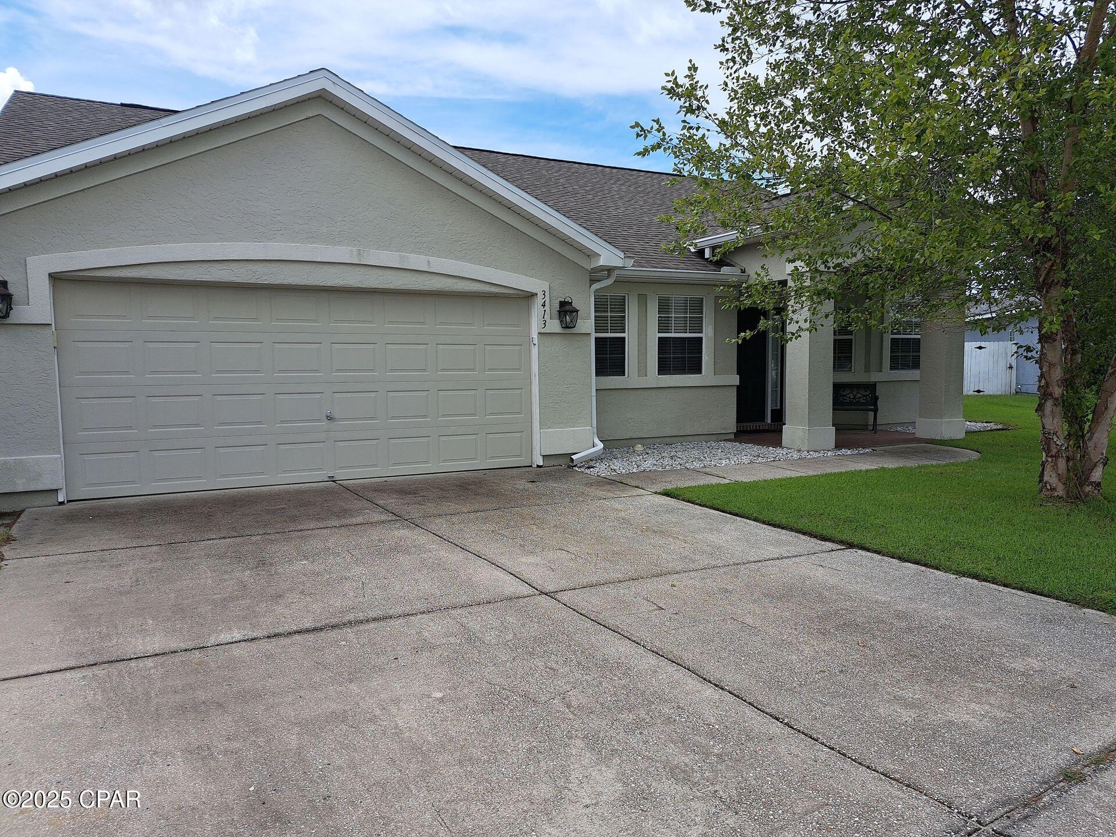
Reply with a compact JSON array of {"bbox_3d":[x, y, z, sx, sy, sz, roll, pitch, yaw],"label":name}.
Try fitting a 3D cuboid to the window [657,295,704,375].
[{"bbox_3d":[1.868,-1.238,11.720,0.865,1.197,0.100,-2,4,-26],"label":"window"}]

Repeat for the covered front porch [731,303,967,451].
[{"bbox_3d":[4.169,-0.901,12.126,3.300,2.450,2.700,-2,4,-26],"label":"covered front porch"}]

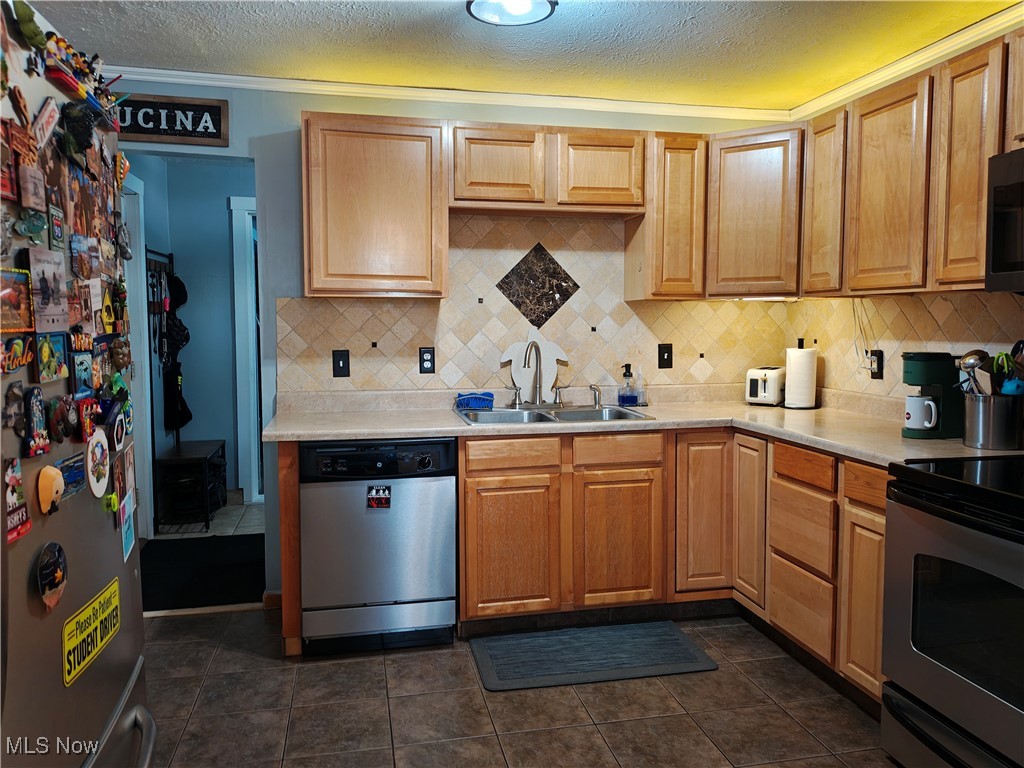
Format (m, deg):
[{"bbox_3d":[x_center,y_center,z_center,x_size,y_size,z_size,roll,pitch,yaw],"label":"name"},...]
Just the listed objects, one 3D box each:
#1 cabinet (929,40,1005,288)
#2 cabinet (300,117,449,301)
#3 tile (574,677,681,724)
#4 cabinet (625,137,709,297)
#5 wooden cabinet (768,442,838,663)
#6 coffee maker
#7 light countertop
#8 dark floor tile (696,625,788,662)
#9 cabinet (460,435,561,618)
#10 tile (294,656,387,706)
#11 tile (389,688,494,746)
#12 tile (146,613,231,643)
[{"bbox_3d":[1.639,-0.700,2.461,0.340,0.766,0.290,-1,5,-12],"label":"cabinet"},{"bbox_3d":[-0.608,-0.769,3.317,0.609,0.762,0.330,-1,5,-12],"label":"cabinet"},{"bbox_3d":[0.403,1.117,2.642,0.330,0.010,0.330,-1,4,-12],"label":"tile"},{"bbox_3d":[0.735,-0.782,3.565,0.310,0.763,0.326,-1,4,-12],"label":"cabinet"},{"bbox_3d":[1.371,0.604,2.805,0.627,0.778,0.445,-1,4,-12],"label":"wooden cabinet"},{"bbox_3d":[1.604,0.042,2.771,0.280,0.312,0.125,-2,5,-23],"label":"coffee maker"},{"bbox_3d":[0.367,0.200,2.954,2.633,0.040,1.614,-1,5,-12],"label":"light countertop"},{"bbox_3d":[0.961,1.084,3.097,0.290,0.010,0.330,-1,4,-12],"label":"dark floor tile"},{"bbox_3d":[-0.052,0.564,3.332,0.448,0.770,0.620,-1,5,-12],"label":"cabinet"},{"bbox_3d":[-0.634,1.111,2.759,0.330,0.010,0.330,-1,4,-12],"label":"tile"},{"bbox_3d":[-0.242,1.128,2.505,0.330,0.010,0.330,-1,4,-12],"label":"tile"},{"bbox_3d":[-1.413,1.065,3.220,0.326,0.010,0.315,-1,5,-12],"label":"tile"}]

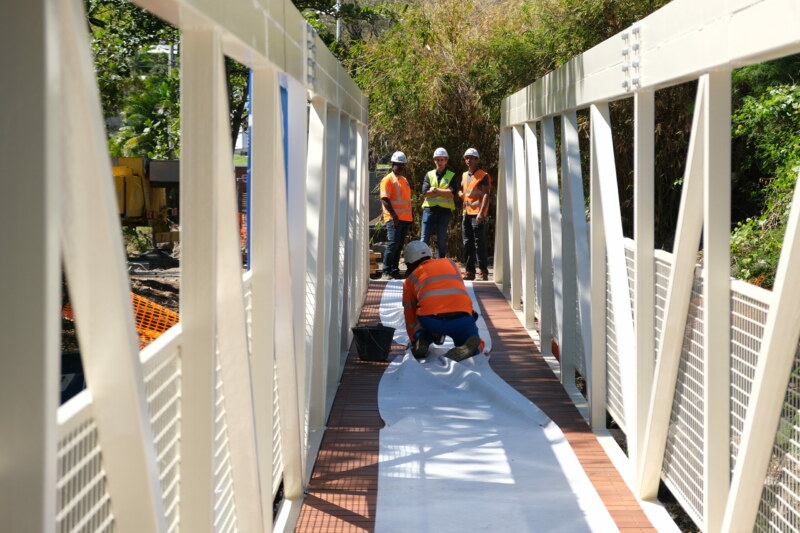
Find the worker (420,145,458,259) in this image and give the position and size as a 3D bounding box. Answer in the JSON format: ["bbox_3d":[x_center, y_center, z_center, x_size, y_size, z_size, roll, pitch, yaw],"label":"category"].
[{"bbox_3d":[0.537,-0.723,25.400,0.510,1.820,0.380,0,2,2],"label":"worker"}]

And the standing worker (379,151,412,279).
[{"bbox_3d":[-0.044,-0.700,25.300,0.500,1.760,0.360,-1,2,-35],"label":"standing worker"}]

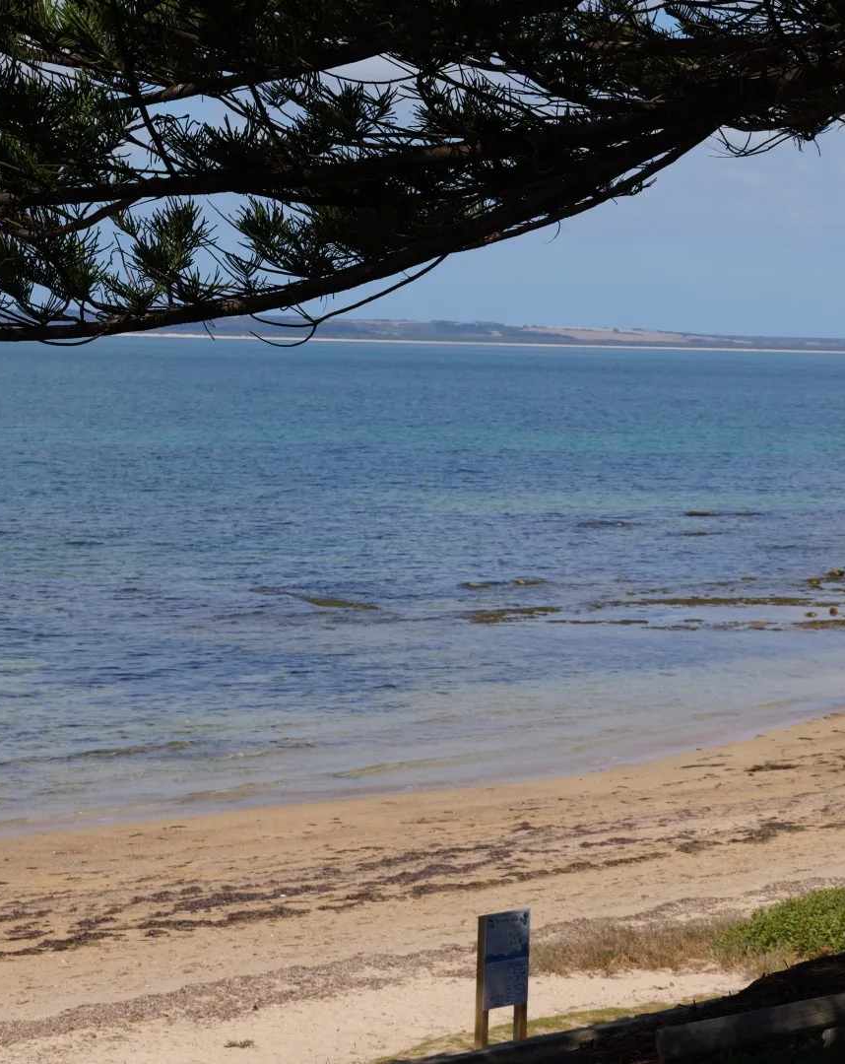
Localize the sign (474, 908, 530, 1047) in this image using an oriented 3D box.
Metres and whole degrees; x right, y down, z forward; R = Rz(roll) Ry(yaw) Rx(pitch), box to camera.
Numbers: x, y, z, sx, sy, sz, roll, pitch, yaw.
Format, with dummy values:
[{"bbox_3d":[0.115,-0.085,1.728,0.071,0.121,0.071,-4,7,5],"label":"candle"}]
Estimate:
[{"bbox_3d":[0.800,4.489,30.961,0.620,1.380,0.110,-2,5,-42],"label":"sign"}]

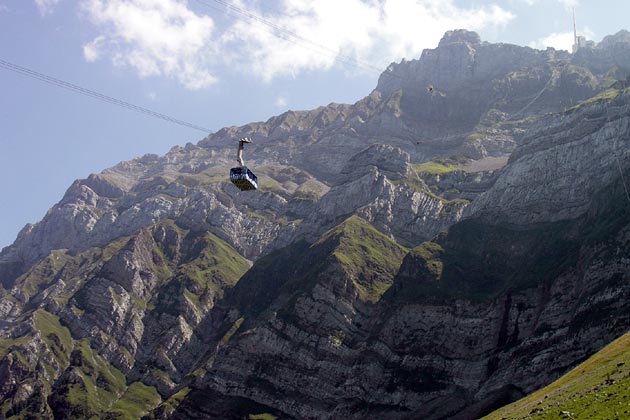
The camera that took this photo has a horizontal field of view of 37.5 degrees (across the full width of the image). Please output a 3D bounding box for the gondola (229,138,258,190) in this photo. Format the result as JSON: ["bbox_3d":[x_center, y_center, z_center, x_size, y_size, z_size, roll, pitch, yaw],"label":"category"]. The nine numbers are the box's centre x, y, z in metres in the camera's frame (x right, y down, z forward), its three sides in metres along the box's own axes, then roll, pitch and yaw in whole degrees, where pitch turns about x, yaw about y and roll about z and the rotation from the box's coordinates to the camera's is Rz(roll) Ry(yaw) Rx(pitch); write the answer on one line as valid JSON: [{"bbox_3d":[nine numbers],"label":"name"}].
[{"bbox_3d":[-13.781,-9.606,183.213,3.280,9.700,5.600,-4,-20,17],"label":"gondola"}]

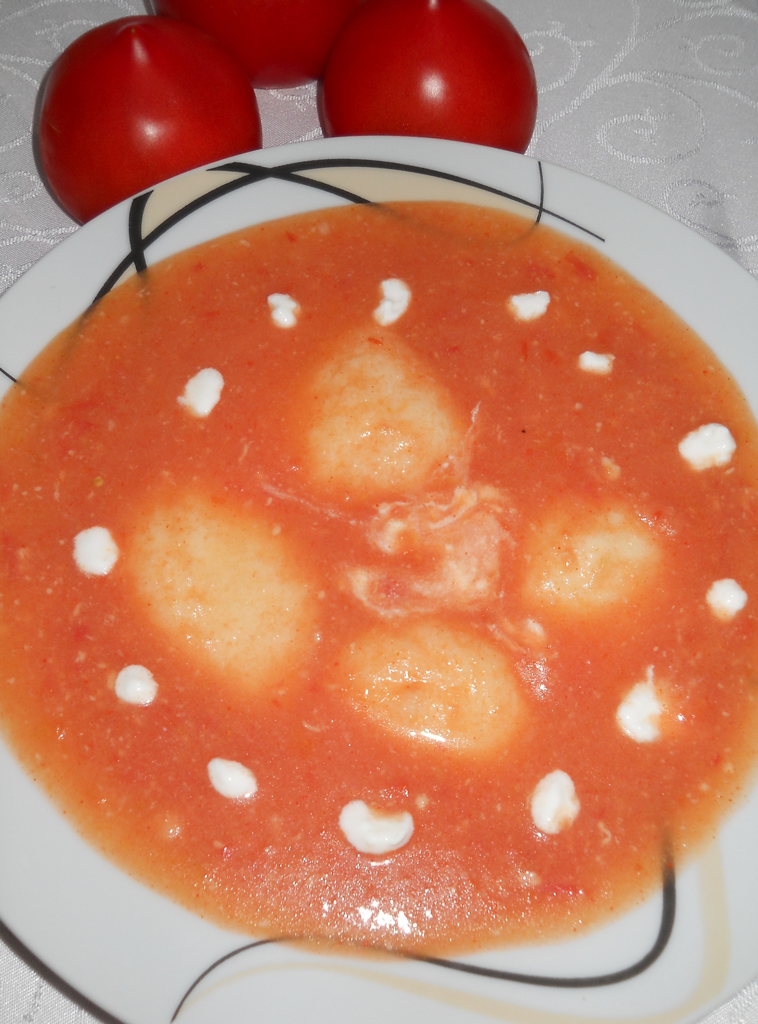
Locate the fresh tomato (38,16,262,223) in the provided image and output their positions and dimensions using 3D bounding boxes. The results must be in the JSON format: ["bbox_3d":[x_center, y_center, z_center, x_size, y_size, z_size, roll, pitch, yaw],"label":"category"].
[{"bbox_3d":[-0.061,-0.104,0.326,0.061,0.061,0.061,-9,65,-8],"label":"fresh tomato"}]

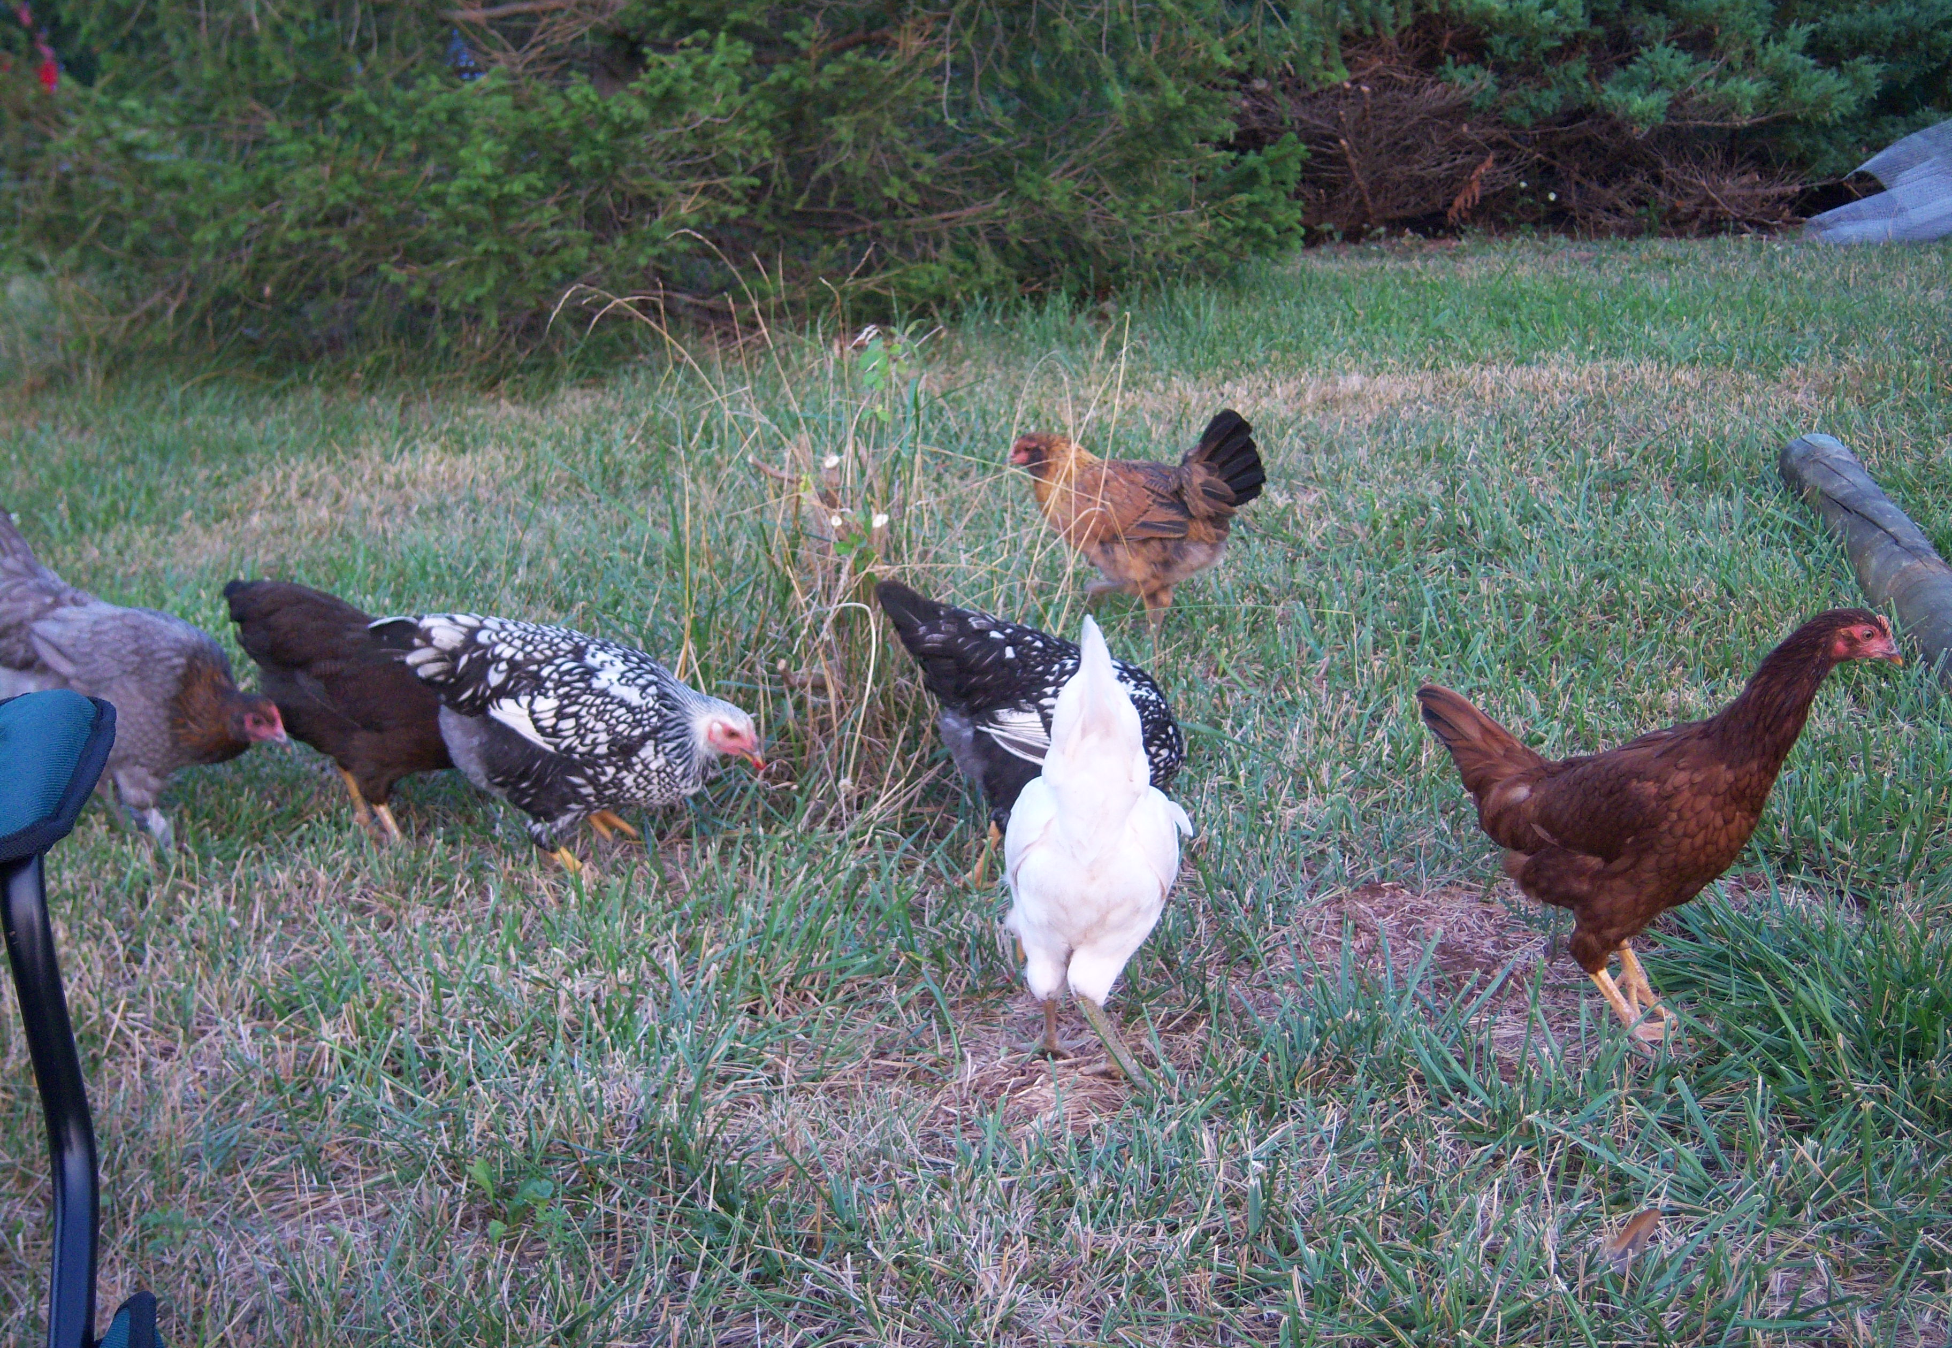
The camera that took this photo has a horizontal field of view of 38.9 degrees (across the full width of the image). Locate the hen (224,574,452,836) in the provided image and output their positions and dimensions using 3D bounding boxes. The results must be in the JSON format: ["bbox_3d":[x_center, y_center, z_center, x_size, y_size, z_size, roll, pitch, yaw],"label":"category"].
[{"bbox_3d":[-0.666,0.034,3.170,0.410,0.295,0.190,-4,12,-20],"label":"hen"}]

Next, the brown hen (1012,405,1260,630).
[{"bbox_3d":[0.261,-0.237,4.399,0.400,0.355,0.180,0,11,2],"label":"brown hen"}]

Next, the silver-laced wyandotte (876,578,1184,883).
[{"bbox_3d":[0.073,0.078,2.936,0.400,0.300,0.190,7,13,33],"label":"silver-laced wyandotte"}]

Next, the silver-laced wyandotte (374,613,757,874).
[{"bbox_3d":[-0.456,0.063,3.063,0.430,0.280,0.190,0,11,0],"label":"silver-laced wyandotte"}]

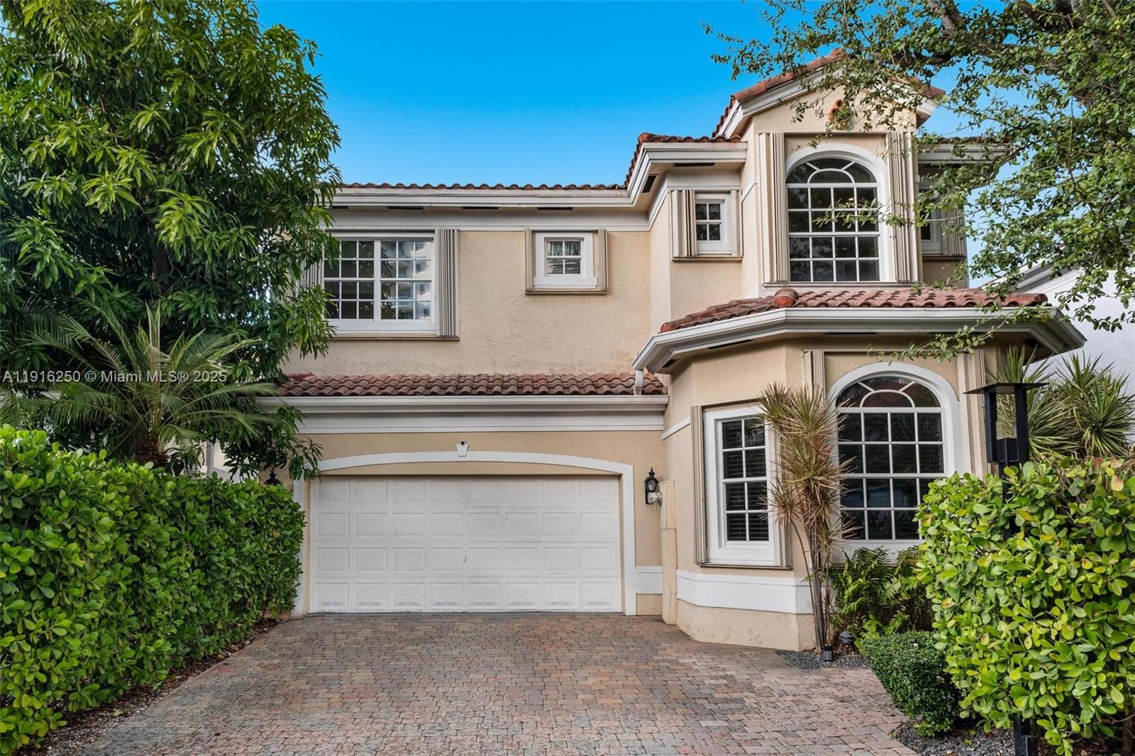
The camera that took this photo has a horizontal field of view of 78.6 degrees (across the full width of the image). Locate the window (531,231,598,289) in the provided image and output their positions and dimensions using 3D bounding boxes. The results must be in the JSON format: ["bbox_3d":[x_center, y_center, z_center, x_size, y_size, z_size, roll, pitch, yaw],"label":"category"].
[{"bbox_3d":[-0.053,-2.023,11.900,1.140,0.980,0.150,-1,-5,0],"label":"window"}]

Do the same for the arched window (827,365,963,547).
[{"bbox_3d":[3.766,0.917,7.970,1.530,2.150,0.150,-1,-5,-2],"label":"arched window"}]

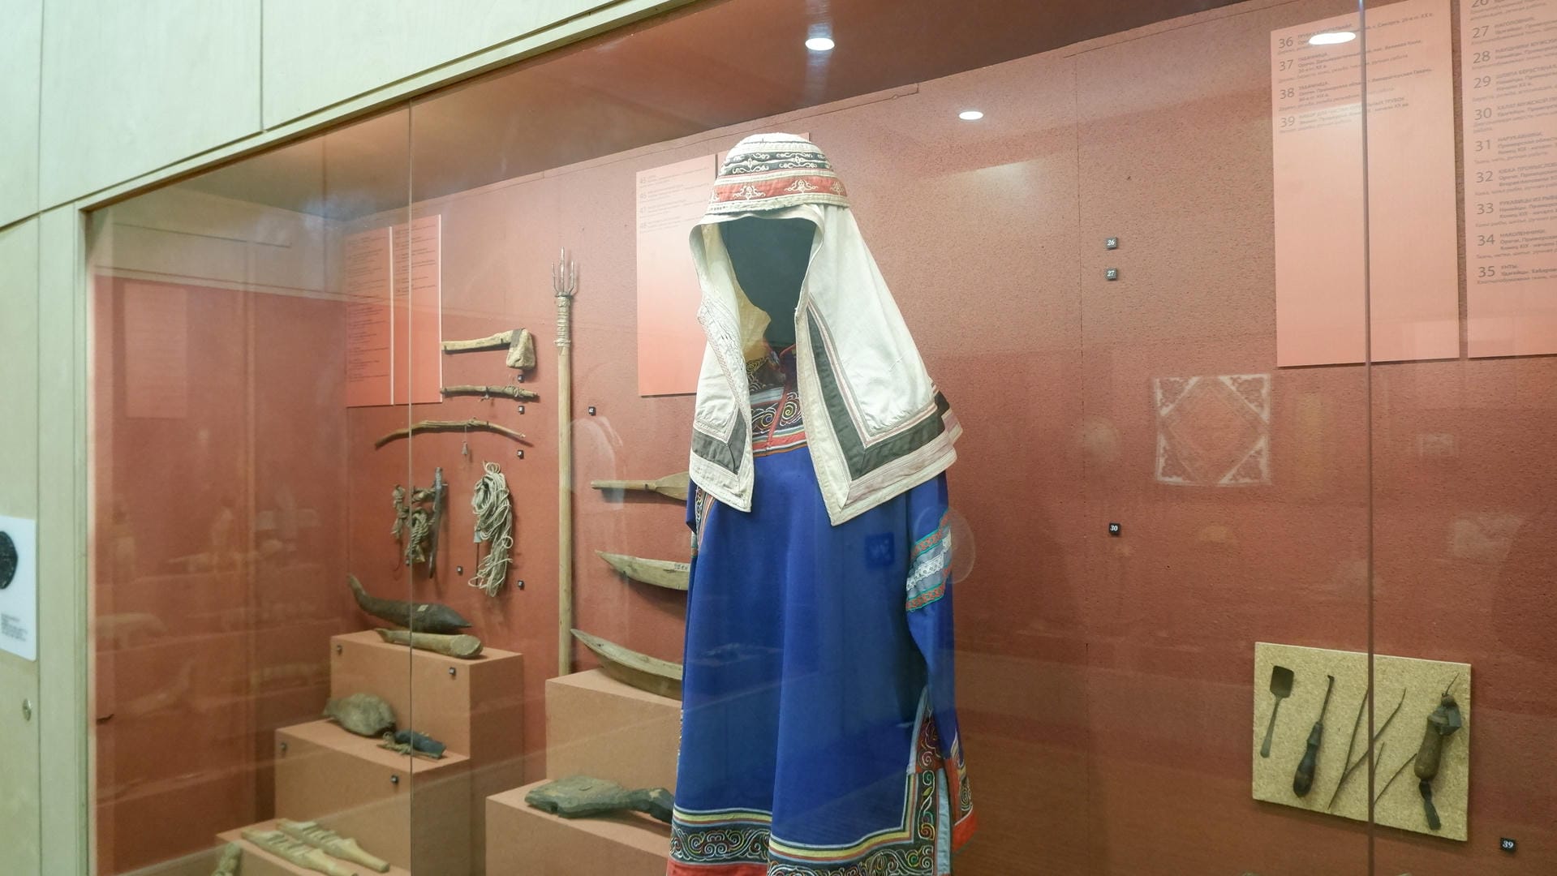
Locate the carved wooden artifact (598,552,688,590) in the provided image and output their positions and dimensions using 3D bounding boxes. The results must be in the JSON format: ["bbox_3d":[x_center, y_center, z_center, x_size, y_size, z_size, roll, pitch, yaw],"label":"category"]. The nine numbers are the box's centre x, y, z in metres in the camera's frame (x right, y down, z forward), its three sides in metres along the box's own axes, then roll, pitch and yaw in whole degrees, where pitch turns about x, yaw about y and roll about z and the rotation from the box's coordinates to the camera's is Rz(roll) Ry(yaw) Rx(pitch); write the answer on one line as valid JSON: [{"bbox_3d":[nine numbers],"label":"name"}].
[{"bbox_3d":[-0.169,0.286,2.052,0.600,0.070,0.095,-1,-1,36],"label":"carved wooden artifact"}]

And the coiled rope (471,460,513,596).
[{"bbox_3d":[-0.715,0.228,2.470,0.120,0.328,0.060,-1,-1,36],"label":"coiled rope"}]

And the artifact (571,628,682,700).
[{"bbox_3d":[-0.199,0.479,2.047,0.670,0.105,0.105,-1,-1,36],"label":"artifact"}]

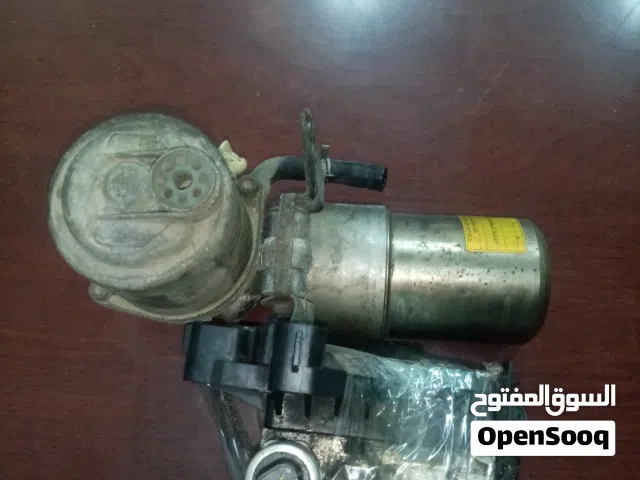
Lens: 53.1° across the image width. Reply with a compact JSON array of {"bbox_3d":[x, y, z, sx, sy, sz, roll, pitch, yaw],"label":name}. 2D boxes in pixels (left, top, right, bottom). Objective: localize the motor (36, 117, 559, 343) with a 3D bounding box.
[{"bbox_3d":[0.004,-0.006,0.337,0.248,0.120,0.118,2,75,1],"label":"motor"}]

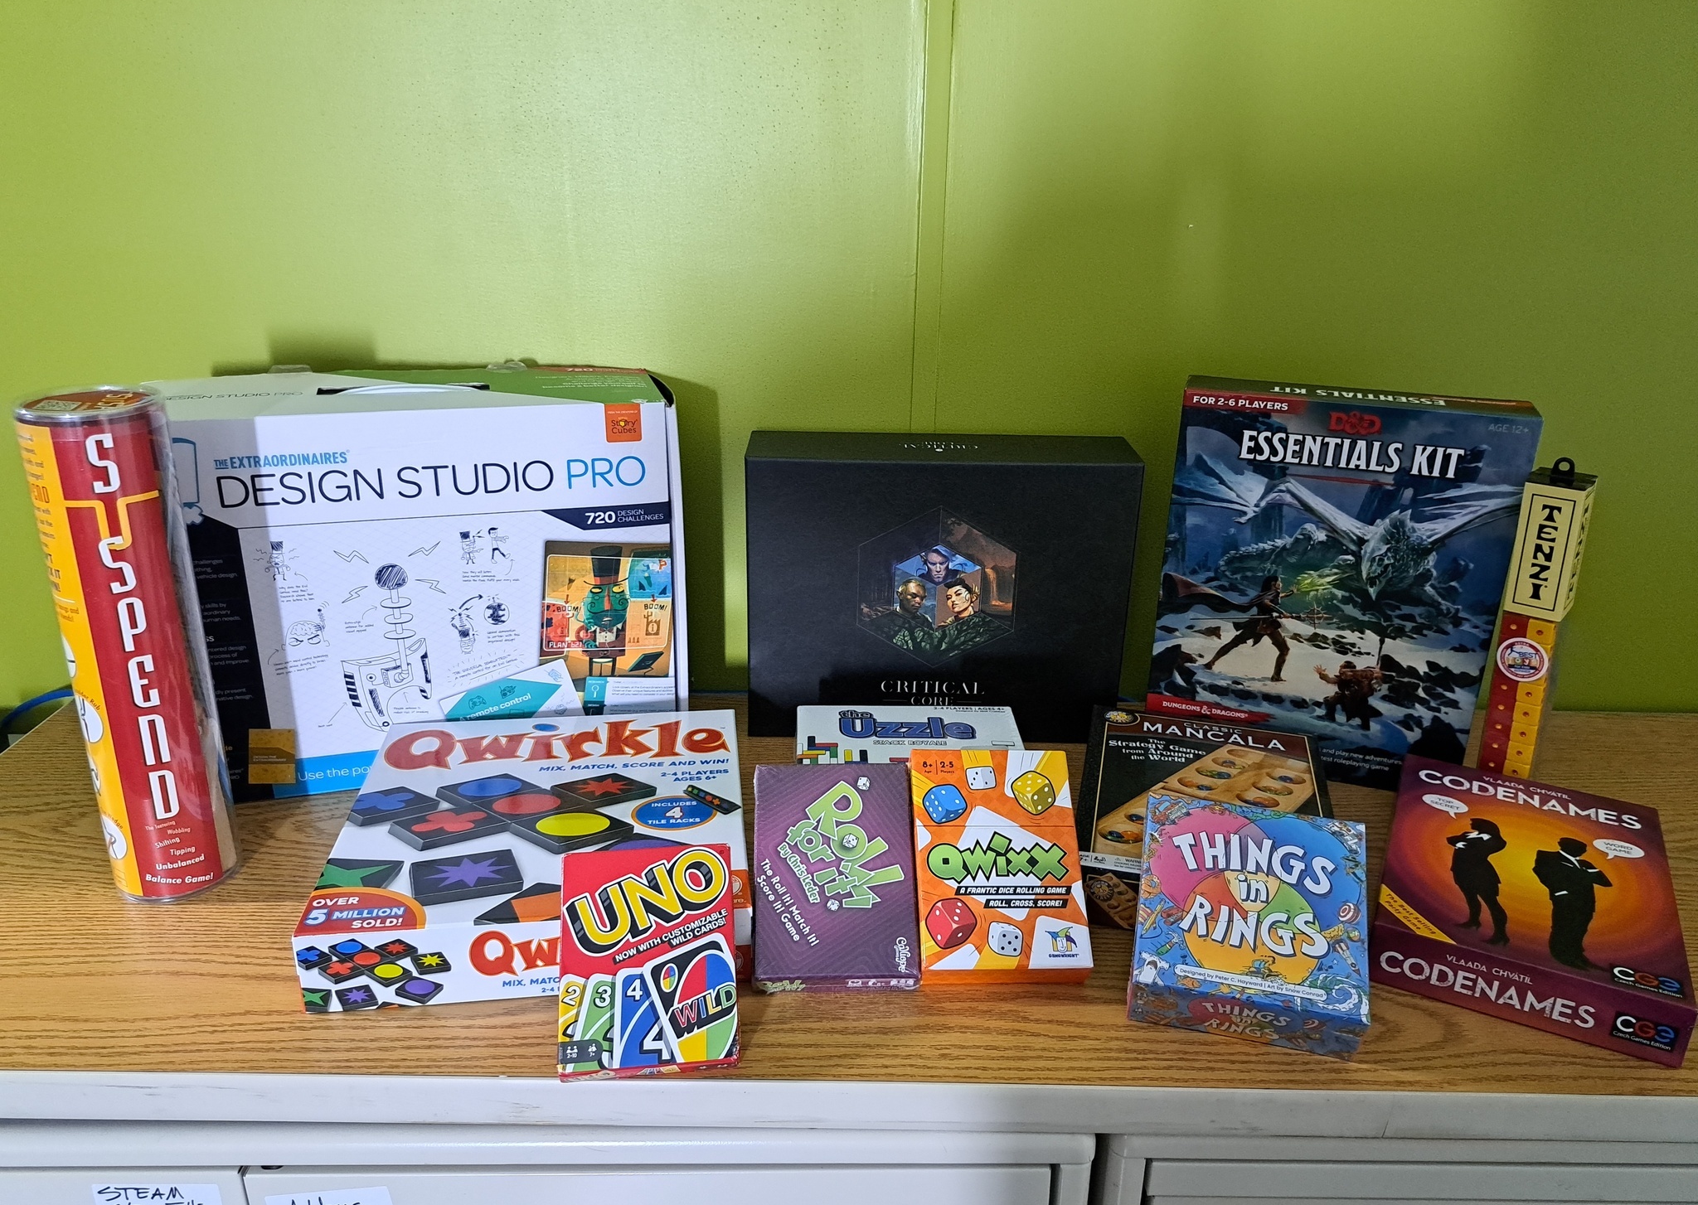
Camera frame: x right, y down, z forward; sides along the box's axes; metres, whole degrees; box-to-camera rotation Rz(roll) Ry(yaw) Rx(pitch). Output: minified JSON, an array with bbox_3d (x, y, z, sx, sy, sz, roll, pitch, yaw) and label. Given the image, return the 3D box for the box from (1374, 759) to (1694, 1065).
[{"bbox_3d":[0.443,0.187,0.775,0.161,0.040,0.241,12,23,26],"label":"box"}]

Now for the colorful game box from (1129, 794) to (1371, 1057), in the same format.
[{"bbox_3d":[0.229,0.184,0.680,0.121,0.053,0.119,6,52,14],"label":"colorful game box"}]

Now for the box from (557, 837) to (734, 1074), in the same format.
[{"bbox_3d":[-0.111,0.198,0.653,0.093,0.023,0.118,-2,58,-7],"label":"box"}]

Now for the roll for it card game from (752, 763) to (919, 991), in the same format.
[{"bbox_3d":[-0.009,0.166,0.719,0.094,0.031,0.130,0,58,-3],"label":"roll for it card game"}]

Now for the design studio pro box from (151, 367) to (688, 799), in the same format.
[{"bbox_3d":[-0.334,-0.019,0.928,0.389,0.291,0.132,-4,22,-14],"label":"design studio pro box"}]

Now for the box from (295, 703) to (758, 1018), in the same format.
[{"bbox_3d":[-0.200,0.160,0.797,0.254,0.053,0.256,-2,22,-7],"label":"box"}]

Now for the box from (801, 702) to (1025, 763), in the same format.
[{"bbox_3d":[0.047,0.144,0.854,0.170,0.051,0.203,0,21,-2],"label":"box"}]

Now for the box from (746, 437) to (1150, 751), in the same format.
[{"bbox_3d":[0.073,-0.012,0.995,0.310,0.242,0.088,1,21,0],"label":"box"}]

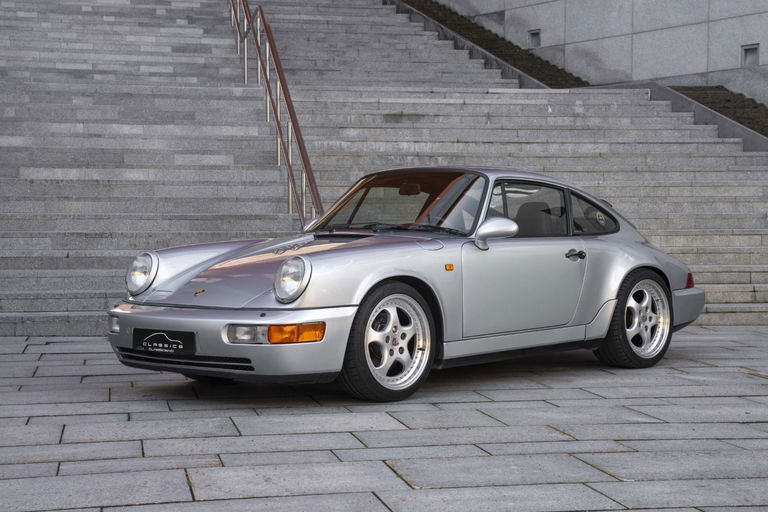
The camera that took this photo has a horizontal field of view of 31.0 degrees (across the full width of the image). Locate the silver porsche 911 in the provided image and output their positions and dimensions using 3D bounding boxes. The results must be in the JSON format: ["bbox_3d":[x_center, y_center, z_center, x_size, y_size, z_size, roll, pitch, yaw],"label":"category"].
[{"bbox_3d":[0.346,0.080,8.485,1.730,1.270,4.230,2,2,44],"label":"silver porsche 911"}]

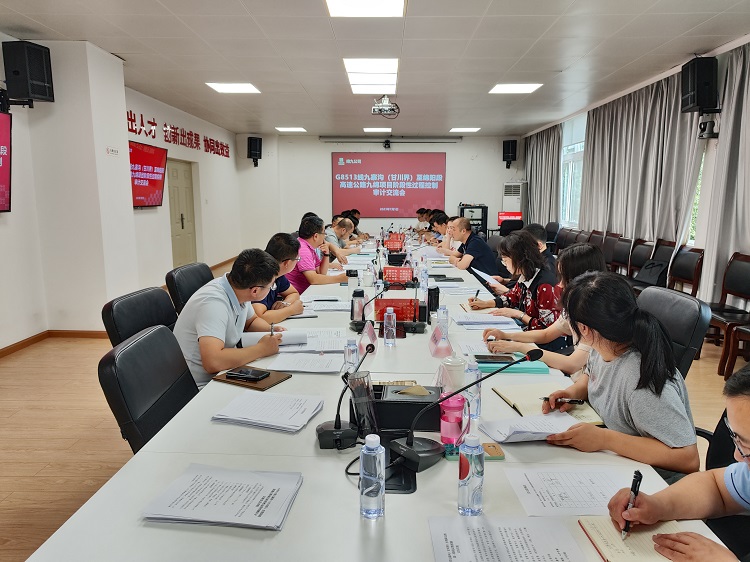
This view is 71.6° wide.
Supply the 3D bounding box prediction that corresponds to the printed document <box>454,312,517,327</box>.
[{"bbox_3d":[0.590,0.217,2.873,0.297,0.017,0.225,0,9,-2],"label":"printed document"}]

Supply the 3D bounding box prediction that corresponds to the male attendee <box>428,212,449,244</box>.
[{"bbox_3d":[1.020,-0.257,6.646,0.750,1.230,0.500,0,9,3],"label":"male attendee"}]

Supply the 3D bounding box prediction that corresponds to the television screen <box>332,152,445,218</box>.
[{"bbox_3d":[0.329,-2.214,12.051,2.620,1.500,0.070,0,9,1],"label":"television screen"}]

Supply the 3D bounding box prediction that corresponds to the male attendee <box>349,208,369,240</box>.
[{"bbox_3d":[-0.508,-0.690,10.019,0.750,1.340,0.500,0,8,1],"label":"male attendee"}]

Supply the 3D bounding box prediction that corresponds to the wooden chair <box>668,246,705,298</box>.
[{"bbox_3d":[3.050,0.113,5.447,0.550,0.910,0.460,0,9,1],"label":"wooden chair"}]

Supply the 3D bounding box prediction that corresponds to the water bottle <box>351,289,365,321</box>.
[{"bbox_3d":[-0.100,0.142,3.037,0.077,0.186,0.077,0,8,1],"label":"water bottle"}]

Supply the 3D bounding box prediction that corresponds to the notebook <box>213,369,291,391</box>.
[{"bbox_3d":[-0.458,0.368,1.966,0.240,0.014,0.173,5,11,29],"label":"notebook"}]

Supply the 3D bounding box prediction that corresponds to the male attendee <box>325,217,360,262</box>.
[{"bbox_3d":[-0.520,-0.181,6.378,0.620,1.166,0.540,0,9,0],"label":"male attendee"}]

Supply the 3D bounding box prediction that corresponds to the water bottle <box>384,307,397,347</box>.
[{"bbox_3d":[0.074,0.224,2.498,0.057,0.177,0.057,0,8,1],"label":"water bottle"}]

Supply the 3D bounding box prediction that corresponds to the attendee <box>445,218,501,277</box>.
[{"bbox_3d":[0.980,-0.018,5.235,0.620,1.235,0.540,0,9,0],"label":"attendee"}]

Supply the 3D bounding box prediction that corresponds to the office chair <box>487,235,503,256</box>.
[{"bbox_3d":[1.122,0.050,5.941,0.640,1.040,0.600,0,8,1],"label":"office chair"}]

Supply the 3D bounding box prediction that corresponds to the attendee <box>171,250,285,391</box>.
[{"bbox_3d":[-0.665,0.457,2.371,0.610,1.208,0.580,0,9,0],"label":"attendee"}]

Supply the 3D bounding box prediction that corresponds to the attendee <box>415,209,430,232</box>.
[{"bbox_3d":[0.950,-0.675,9.311,0.650,1.240,0.500,-2,9,-12],"label":"attendee"}]

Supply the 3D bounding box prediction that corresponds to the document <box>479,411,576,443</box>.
[{"bbox_3d":[0.458,0.428,1.514,0.285,0.040,0.180,-2,10,-11],"label":"document"}]

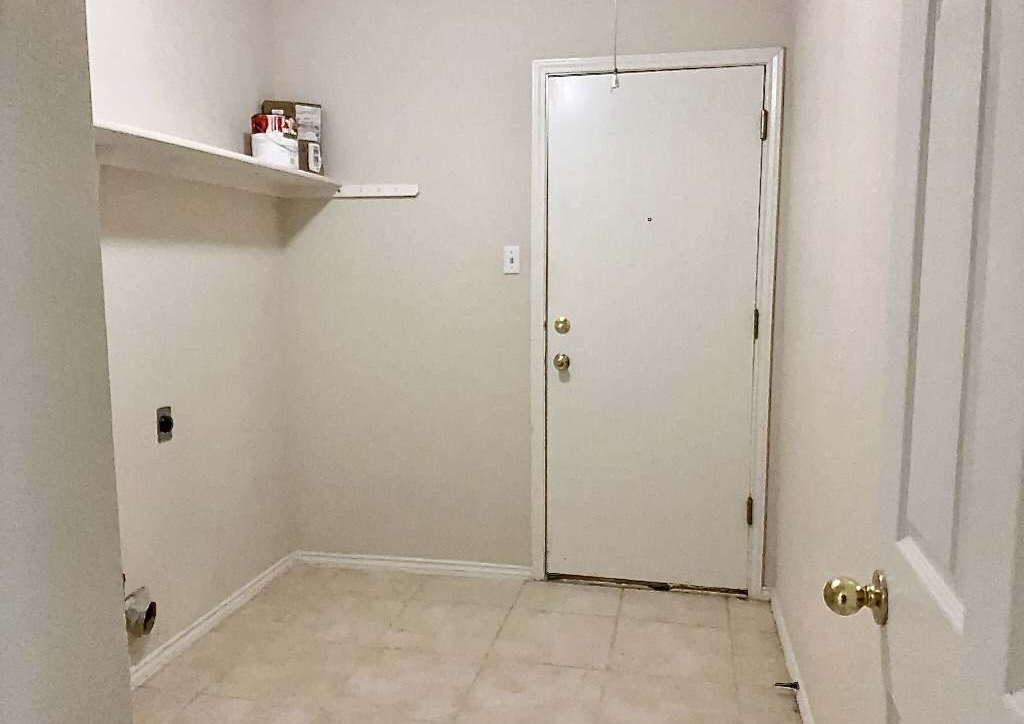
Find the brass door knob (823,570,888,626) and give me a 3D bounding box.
[{"bbox_3d":[0.417,0.286,0.977,0.067,0.065,0.065,2,7,14],"label":"brass door knob"}]

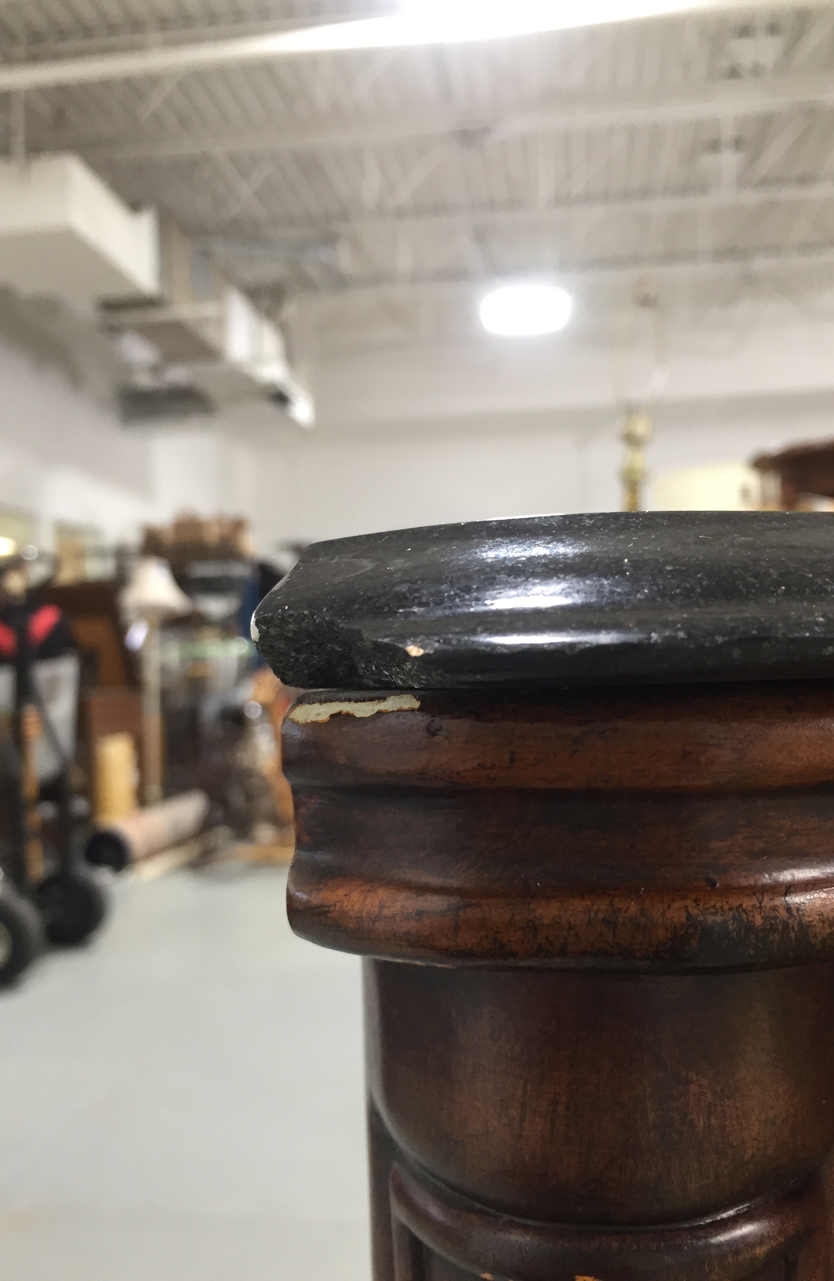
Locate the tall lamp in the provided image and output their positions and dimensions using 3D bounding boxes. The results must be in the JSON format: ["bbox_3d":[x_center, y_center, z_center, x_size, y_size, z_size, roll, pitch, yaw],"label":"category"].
[{"bbox_3d":[-1.460,0.300,5.950,0.370,1.520,0.370,-1,-1,0],"label":"tall lamp"}]

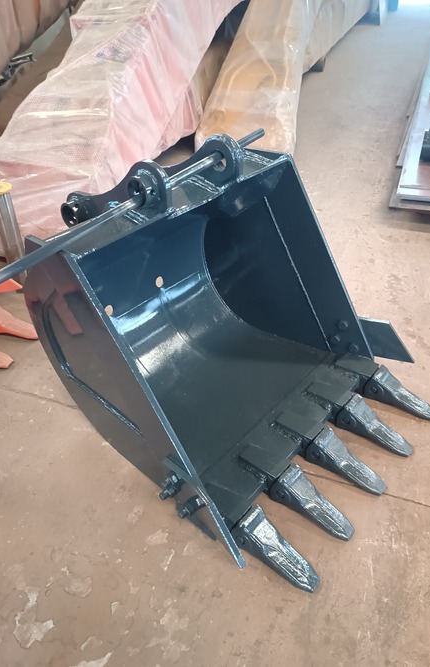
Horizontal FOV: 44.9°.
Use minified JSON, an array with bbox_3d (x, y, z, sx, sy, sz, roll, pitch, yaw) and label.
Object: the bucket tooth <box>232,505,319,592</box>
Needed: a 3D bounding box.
[{"bbox_3d":[0.174,0.607,1.447,0.258,0.096,0.088,37,53,23],"label":"bucket tooth"}]

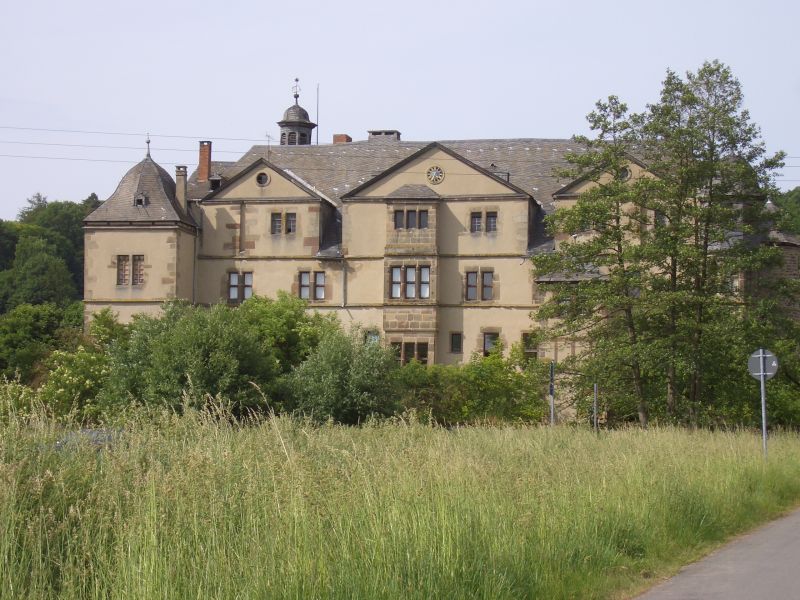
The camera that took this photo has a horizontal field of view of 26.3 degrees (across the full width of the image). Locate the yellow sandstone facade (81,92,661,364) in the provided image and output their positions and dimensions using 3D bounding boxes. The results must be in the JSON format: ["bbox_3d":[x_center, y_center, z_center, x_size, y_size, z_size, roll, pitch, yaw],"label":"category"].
[{"bbox_3d":[-0.970,-2.181,117.037,40.144,19.500,10.000,0,-3,15],"label":"yellow sandstone facade"}]

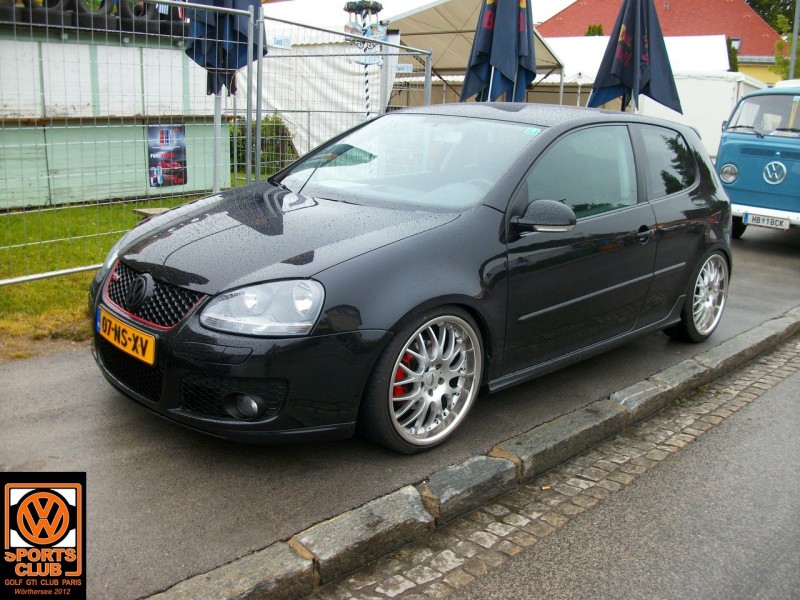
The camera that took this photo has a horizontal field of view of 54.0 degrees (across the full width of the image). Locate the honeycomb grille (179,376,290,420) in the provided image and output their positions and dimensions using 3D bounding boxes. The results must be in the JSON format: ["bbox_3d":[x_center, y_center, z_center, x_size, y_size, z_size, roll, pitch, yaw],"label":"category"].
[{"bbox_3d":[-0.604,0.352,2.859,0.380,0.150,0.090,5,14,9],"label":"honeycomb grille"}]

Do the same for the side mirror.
[{"bbox_3d":[0.637,-0.372,3.430,0.160,0.155,0.235,-11,19,-44],"label":"side mirror"}]

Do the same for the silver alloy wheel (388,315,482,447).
[{"bbox_3d":[0.082,0.306,3.207,0.520,0.520,0.210,-10,18,-43],"label":"silver alloy wheel"}]

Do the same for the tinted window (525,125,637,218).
[{"bbox_3d":[0.894,-0.631,3.868,1.100,0.480,0.050,-11,-2,-44],"label":"tinted window"}]

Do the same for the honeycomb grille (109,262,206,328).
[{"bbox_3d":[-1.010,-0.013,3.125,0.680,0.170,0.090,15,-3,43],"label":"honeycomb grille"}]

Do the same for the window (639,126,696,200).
[{"bbox_3d":[1.561,-0.798,4.546,0.050,0.405,0.670,-14,-1,42],"label":"window"}]

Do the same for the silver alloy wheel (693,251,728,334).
[{"bbox_3d":[1.891,-0.047,5.009,0.520,0.520,0.210,-11,19,-44],"label":"silver alloy wheel"}]

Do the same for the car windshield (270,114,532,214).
[{"bbox_3d":[0.015,-0.727,3.984,1.390,0.110,0.860,15,47,43],"label":"car windshield"}]

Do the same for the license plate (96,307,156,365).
[{"bbox_3d":[-1.077,0.138,3.098,0.520,0.110,0.020,15,16,43],"label":"license plate"}]

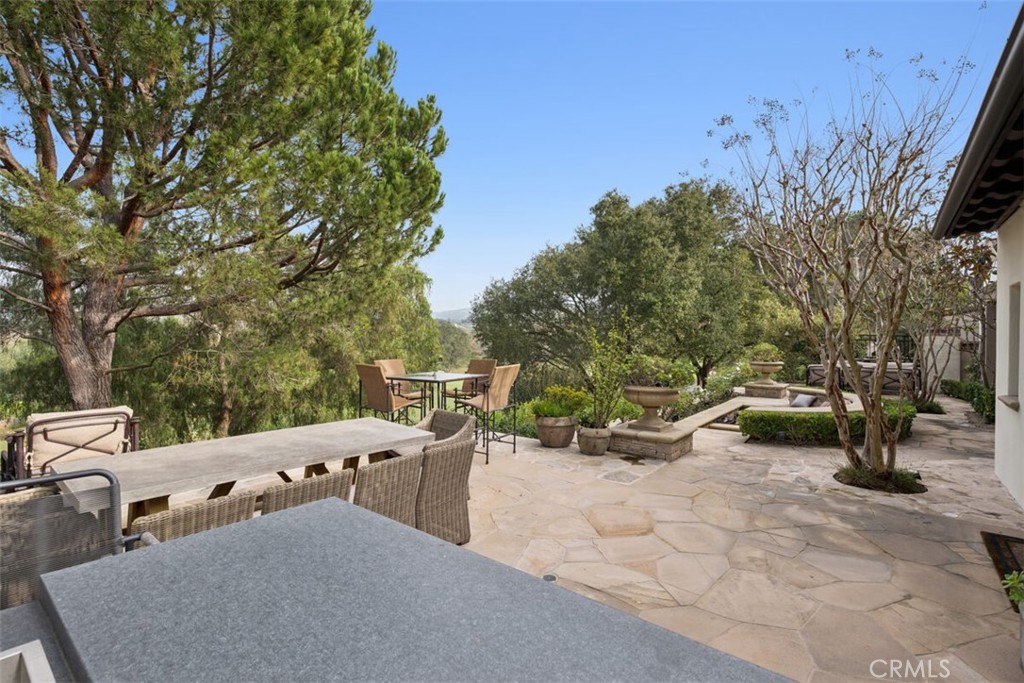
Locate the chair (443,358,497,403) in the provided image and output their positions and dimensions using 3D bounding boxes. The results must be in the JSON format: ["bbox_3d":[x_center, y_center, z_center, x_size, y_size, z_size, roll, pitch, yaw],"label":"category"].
[{"bbox_3d":[-0.680,0.939,7.361,0.660,1.230,0.680,0,1,35],"label":"chair"}]

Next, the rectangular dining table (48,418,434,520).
[{"bbox_3d":[-1.910,1.217,3.683,1.047,0.755,2.455,1,1,39],"label":"rectangular dining table"}]

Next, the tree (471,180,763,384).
[{"bbox_3d":[3.400,-1.780,14.981,9.300,6.900,8.300,0,1,0],"label":"tree"}]

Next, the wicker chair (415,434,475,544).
[{"bbox_3d":[-0.670,1.159,3.510,0.610,0.820,0.550,0,1,41],"label":"wicker chair"}]

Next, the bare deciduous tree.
[{"bbox_3d":[4.120,-0.950,5.692,2.600,5.000,2.600,0,1,38],"label":"bare deciduous tree"}]

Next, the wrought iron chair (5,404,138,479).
[{"bbox_3d":[-4.500,1.124,4.690,0.820,0.870,0.830,0,1,38],"label":"wrought iron chair"}]

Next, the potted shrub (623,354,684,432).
[{"bbox_3d":[2.010,0.698,6.476,0.820,1.030,0.820,0,1,0],"label":"potted shrub"}]

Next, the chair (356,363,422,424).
[{"bbox_3d":[-1.630,0.937,5.978,0.610,1.210,0.630,0,1,36],"label":"chair"}]

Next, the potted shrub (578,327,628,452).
[{"bbox_3d":[1.270,0.700,6.408,0.630,1.730,0.600,0,1,0],"label":"potted shrub"}]

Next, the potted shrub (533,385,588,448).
[{"bbox_3d":[0.735,1.114,6.913,0.800,0.890,0.720,0,1,0],"label":"potted shrub"}]

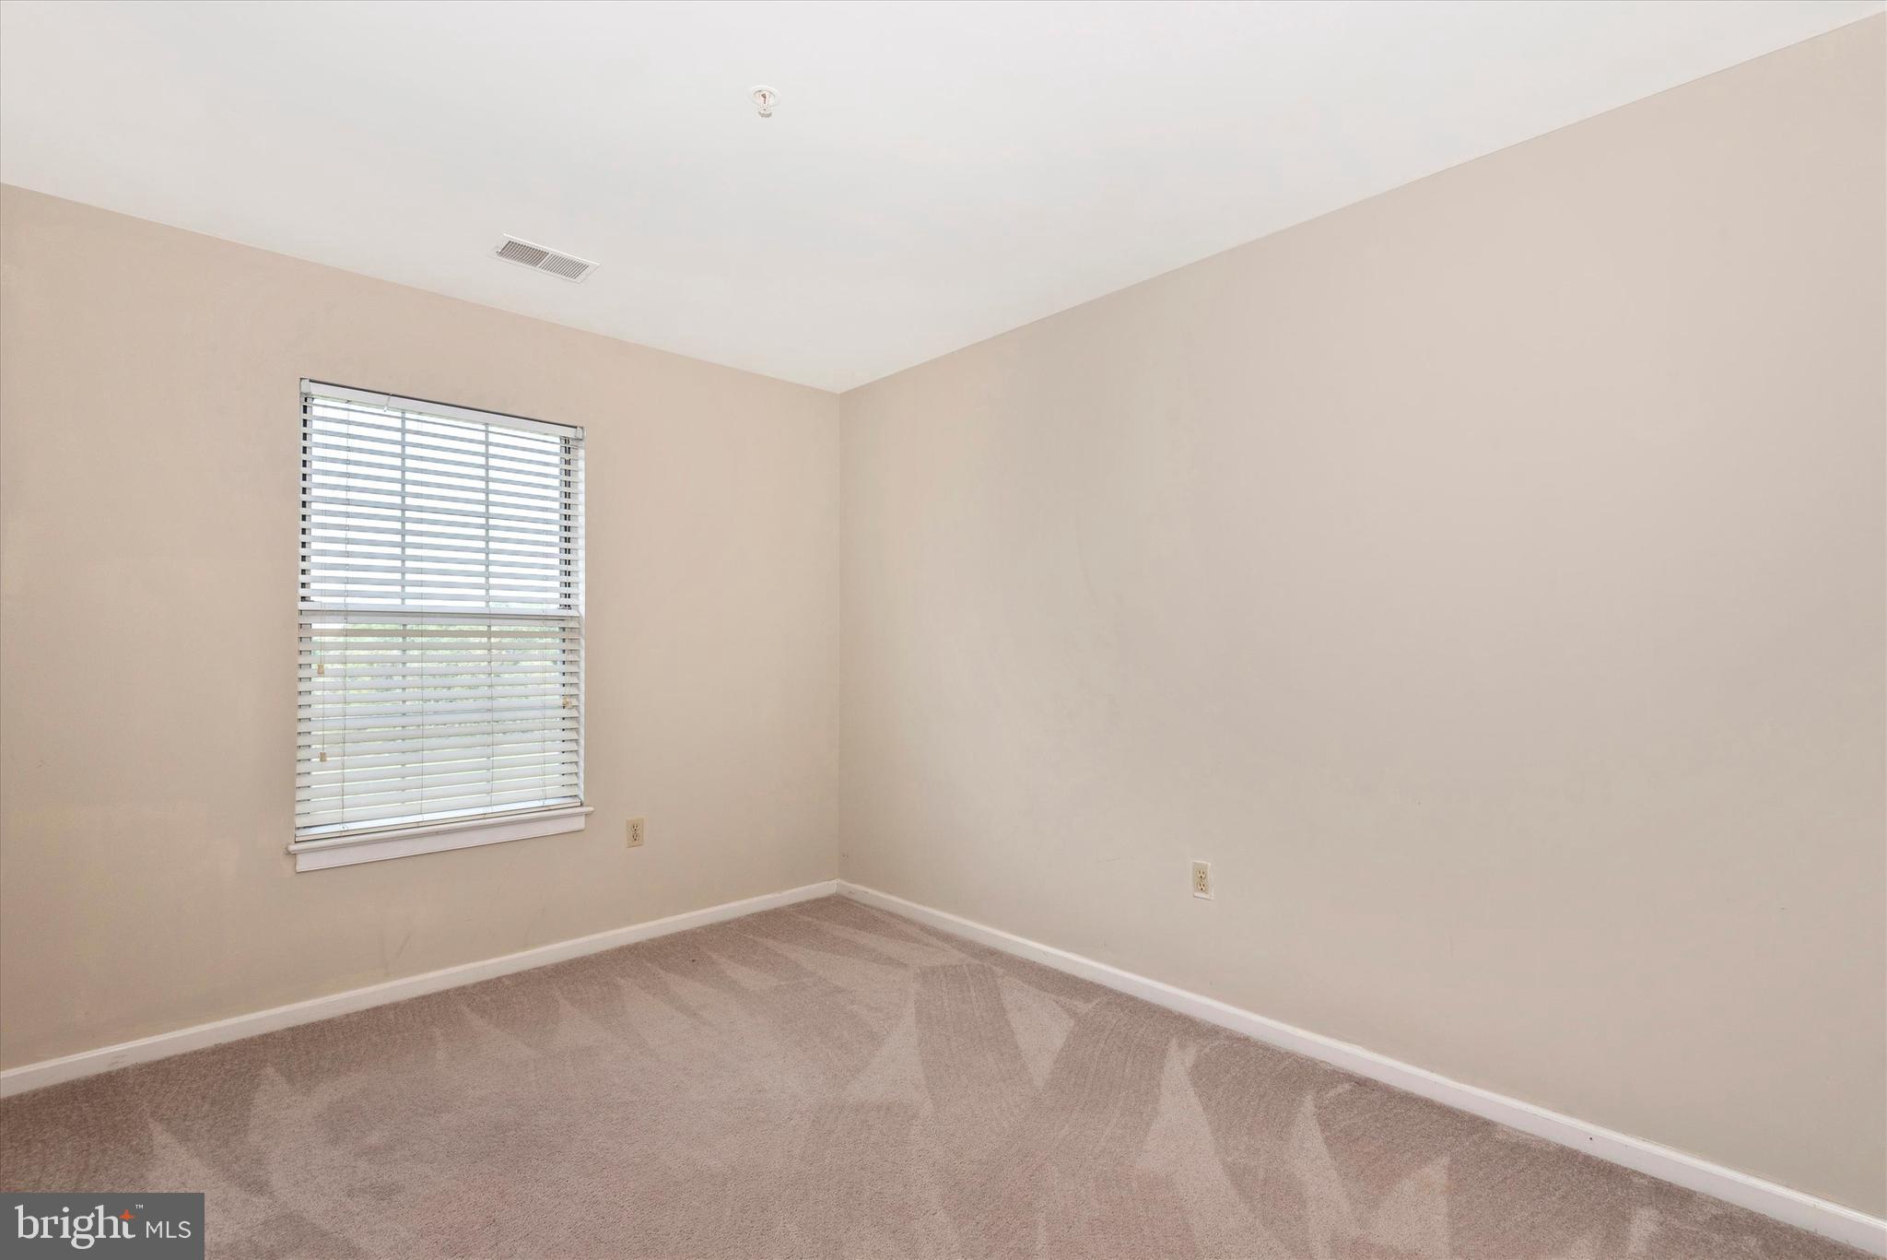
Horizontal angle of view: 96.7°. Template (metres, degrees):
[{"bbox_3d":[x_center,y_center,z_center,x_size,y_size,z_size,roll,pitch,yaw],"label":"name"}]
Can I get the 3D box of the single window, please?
[{"bbox_3d":[-1.770,-0.012,3.050,0.925,1.590,0.120,1,-2,-43],"label":"single window"}]

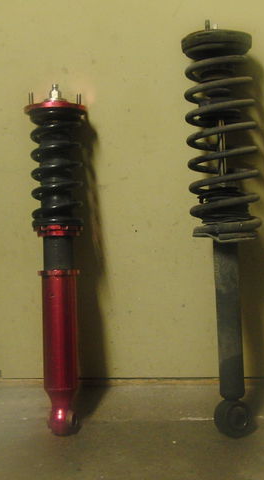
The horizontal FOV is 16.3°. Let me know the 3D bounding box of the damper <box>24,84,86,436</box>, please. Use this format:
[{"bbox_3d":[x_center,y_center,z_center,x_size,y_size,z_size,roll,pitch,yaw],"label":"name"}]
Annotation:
[{"bbox_3d":[-0.129,0.035,1.620,0.108,0.614,0.103,-1,1,0],"label":"damper"}]

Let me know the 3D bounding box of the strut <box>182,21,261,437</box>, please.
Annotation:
[{"bbox_3d":[0.163,-0.019,1.610,0.126,0.730,0.126,-3,2,0],"label":"strut"}]

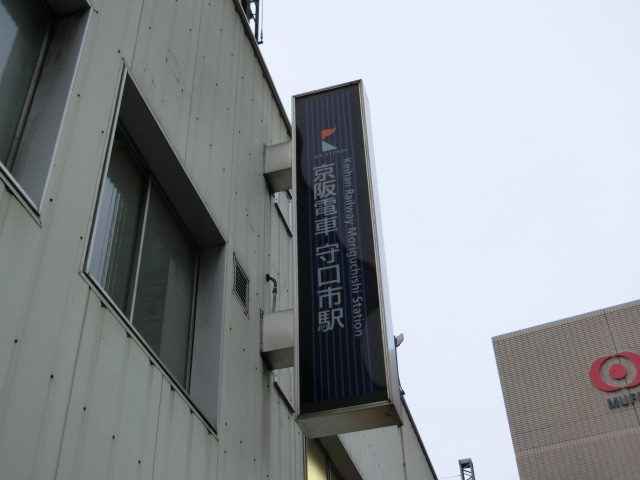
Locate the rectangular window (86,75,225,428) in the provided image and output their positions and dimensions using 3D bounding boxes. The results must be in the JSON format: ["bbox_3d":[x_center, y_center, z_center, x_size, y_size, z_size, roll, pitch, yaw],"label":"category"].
[{"bbox_3d":[-1.013,0.118,5.184,0.196,1.582,1.765,-12,-41,11],"label":"rectangular window"}]

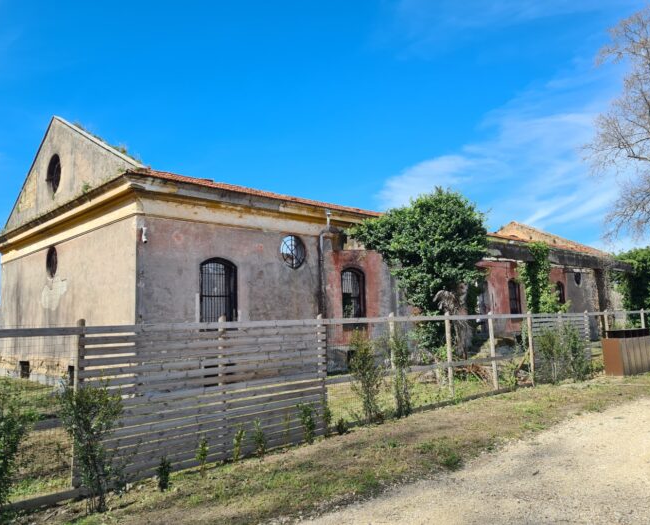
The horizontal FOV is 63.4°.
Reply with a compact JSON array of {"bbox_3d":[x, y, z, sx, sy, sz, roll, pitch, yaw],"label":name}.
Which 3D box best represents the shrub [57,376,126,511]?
[{"bbox_3d":[-2.135,1.666,4.788,0.583,1.161,0.583,5,-10,-43],"label":"shrub"}]

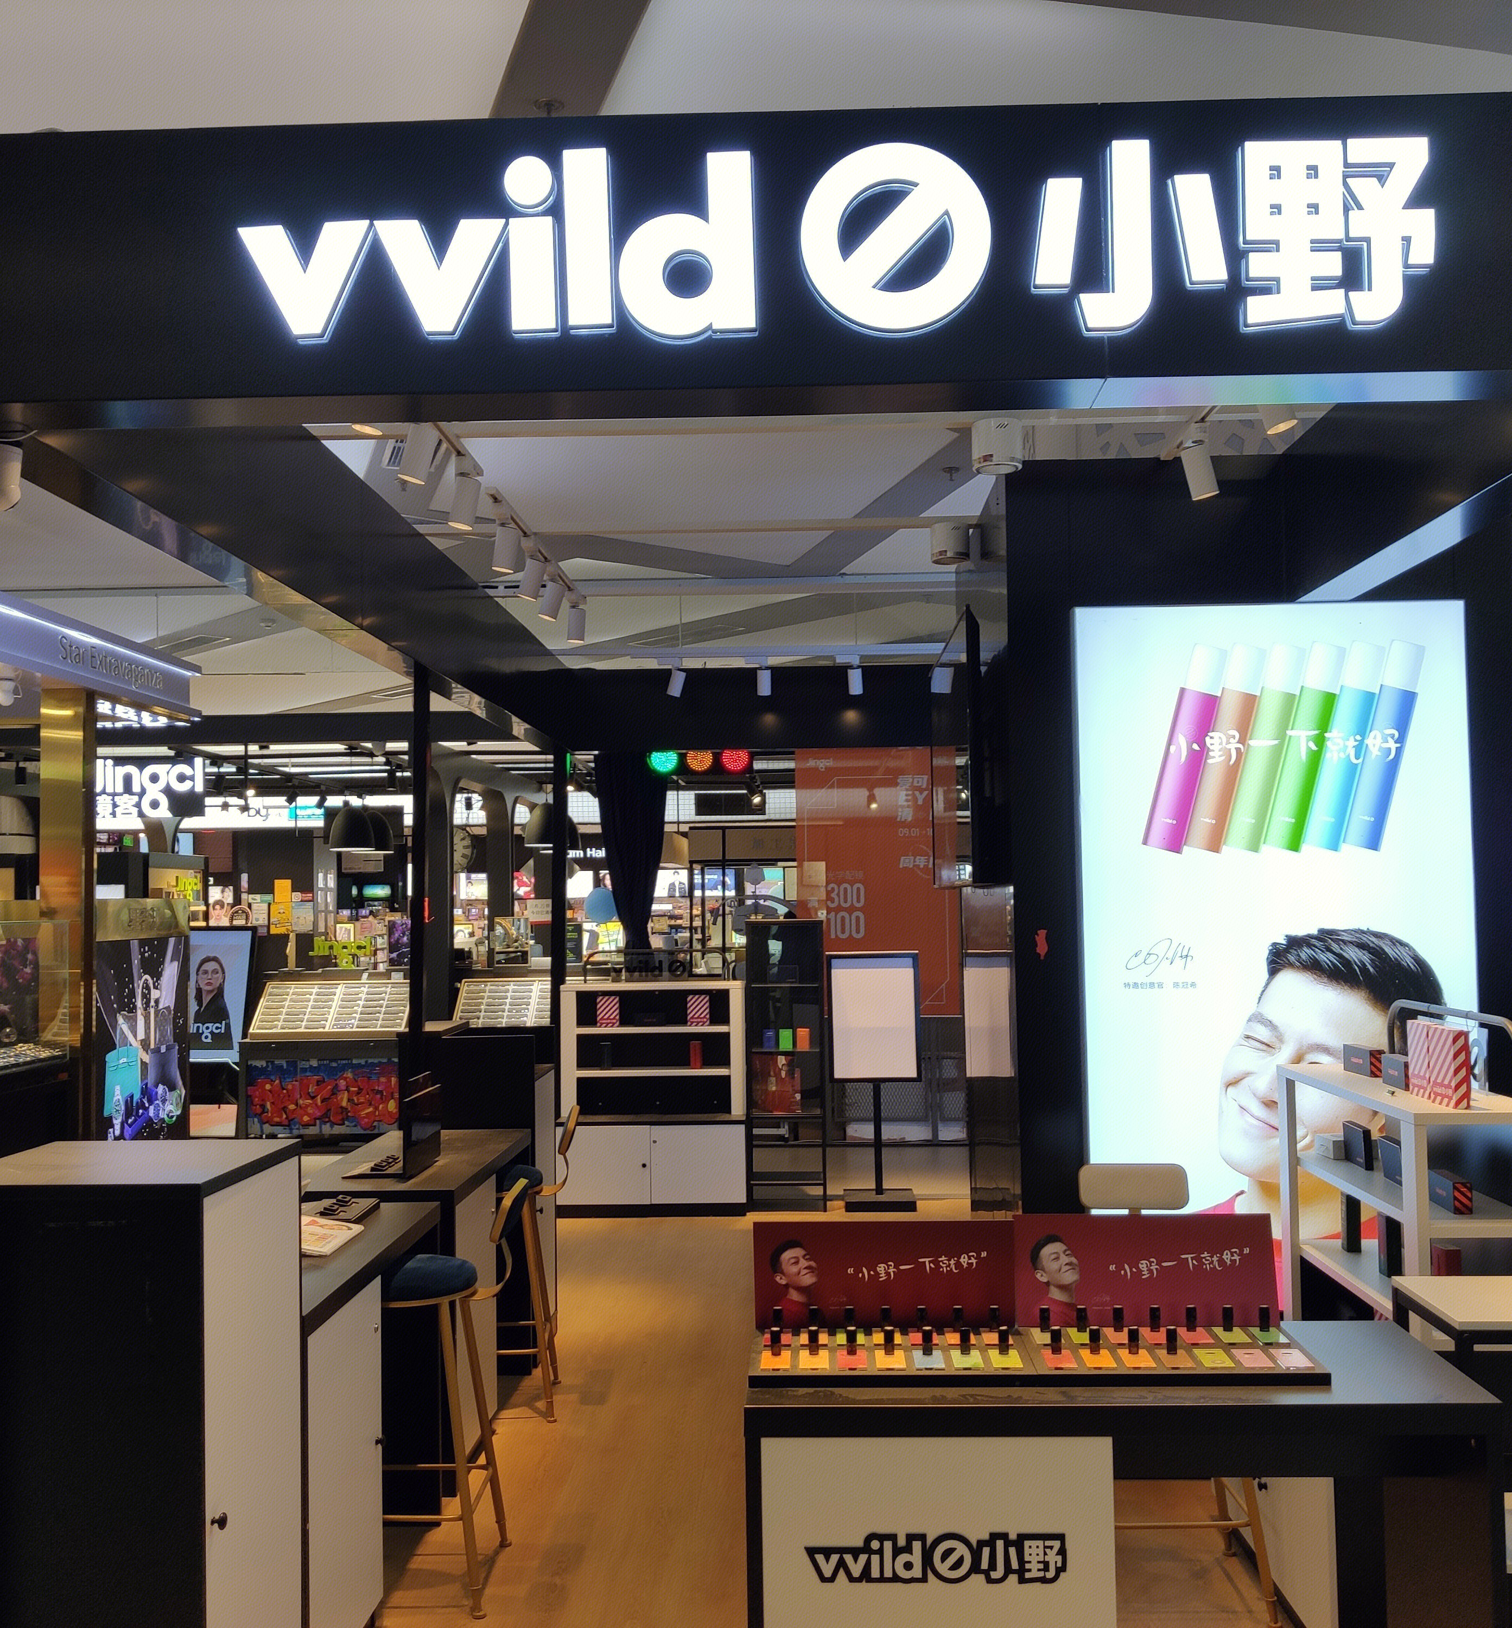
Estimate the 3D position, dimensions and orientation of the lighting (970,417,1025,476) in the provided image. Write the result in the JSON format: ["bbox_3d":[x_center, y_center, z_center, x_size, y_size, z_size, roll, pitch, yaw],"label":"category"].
[{"bbox_3d":[0.632,-0.964,4.279,0.135,0.125,0.135,-1,-3,2],"label":"lighting"}]

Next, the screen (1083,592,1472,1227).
[{"bbox_3d":[1.451,0.382,4.548,1.071,1.940,0.080,-1,-3,2],"label":"screen"}]

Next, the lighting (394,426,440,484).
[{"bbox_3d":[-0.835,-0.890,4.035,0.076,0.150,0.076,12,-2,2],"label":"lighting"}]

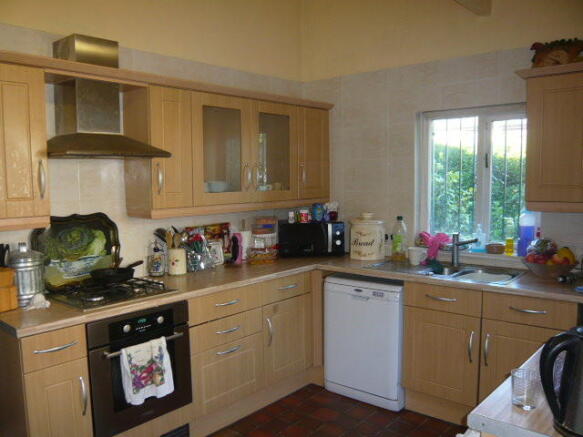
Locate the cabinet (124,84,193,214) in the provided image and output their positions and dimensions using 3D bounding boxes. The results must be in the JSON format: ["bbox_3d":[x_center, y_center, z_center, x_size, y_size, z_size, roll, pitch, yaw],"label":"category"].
[{"bbox_3d":[-0.843,-0.407,2.967,0.303,0.750,0.303,2,5,40],"label":"cabinet"}]

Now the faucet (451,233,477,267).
[{"bbox_3d":[1.206,0.225,3.287,0.050,0.235,0.185,-4,5,-40],"label":"faucet"}]

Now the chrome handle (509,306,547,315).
[{"bbox_3d":[1.304,0.504,2.601,0.186,0.015,0.032,2,5,40],"label":"chrome handle"}]

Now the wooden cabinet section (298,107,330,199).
[{"bbox_3d":[0.068,-0.516,3.881,0.310,0.714,0.401,3,6,41],"label":"wooden cabinet section"}]

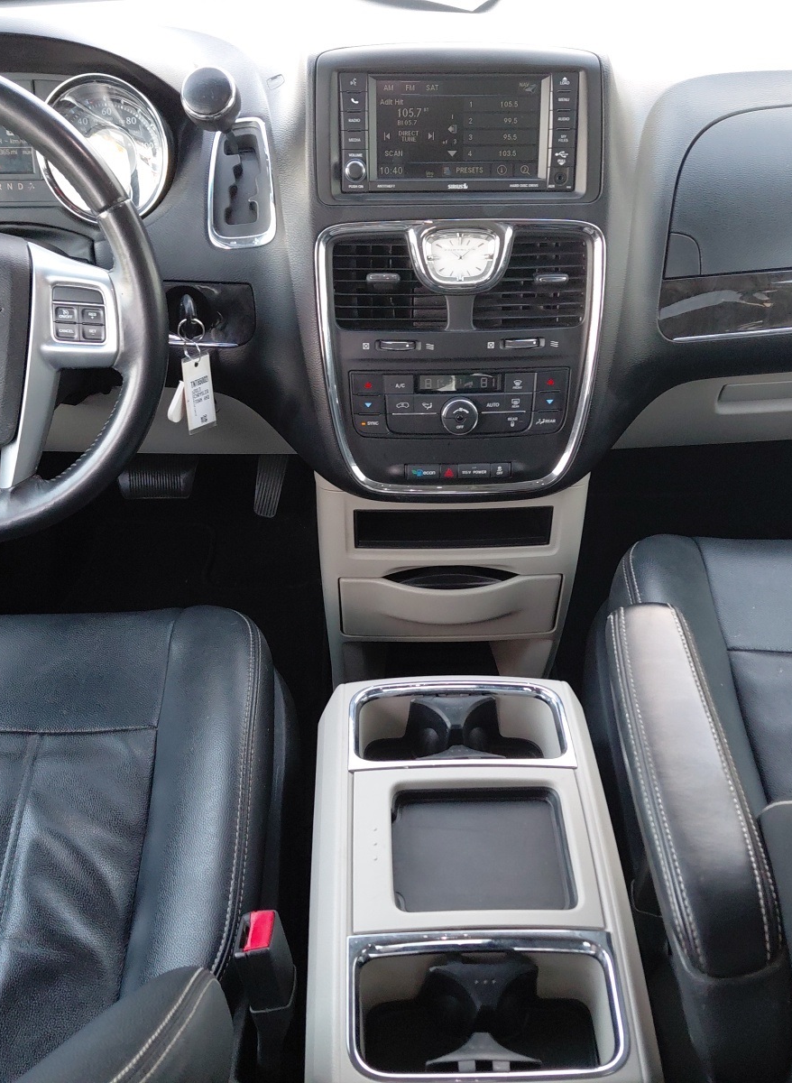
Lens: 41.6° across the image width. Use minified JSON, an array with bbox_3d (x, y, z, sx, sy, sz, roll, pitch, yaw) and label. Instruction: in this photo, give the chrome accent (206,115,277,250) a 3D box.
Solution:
[{"bbox_3d":[-0.136,-0.312,0.914,0.060,0.118,0.028,-1,14,-1],"label":"chrome accent"}]

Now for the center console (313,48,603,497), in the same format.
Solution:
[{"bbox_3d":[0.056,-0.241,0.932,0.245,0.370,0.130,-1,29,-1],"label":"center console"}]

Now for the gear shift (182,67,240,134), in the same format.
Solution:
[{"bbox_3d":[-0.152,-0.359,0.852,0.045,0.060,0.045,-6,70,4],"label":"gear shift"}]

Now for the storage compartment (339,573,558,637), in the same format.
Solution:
[{"bbox_3d":[0.056,0.031,1.133,0.222,0.085,0.110,-1,41,-1],"label":"storage compartment"}]

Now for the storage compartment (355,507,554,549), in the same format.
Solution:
[{"bbox_3d":[0.057,-0.040,1.061,0.190,0.048,0.080,-1,41,-1],"label":"storage compartment"}]

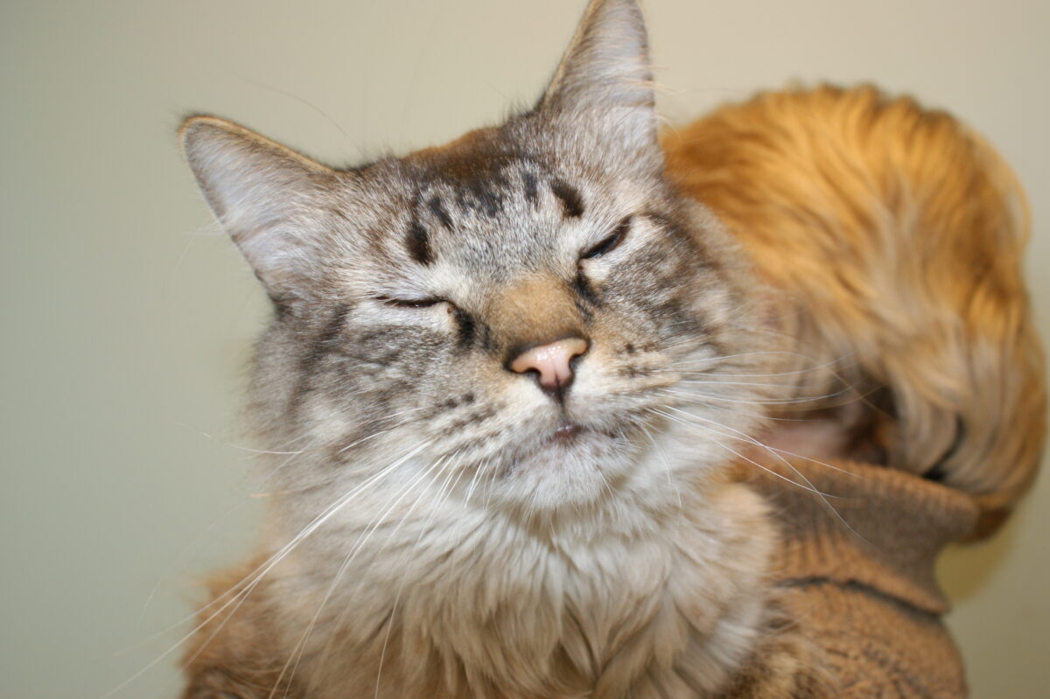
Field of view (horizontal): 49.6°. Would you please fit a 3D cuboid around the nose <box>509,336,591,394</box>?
[{"bbox_3d":[0.006,0.004,0.266,0.018,0.013,0.012,-19,-9,-10],"label":"nose"}]

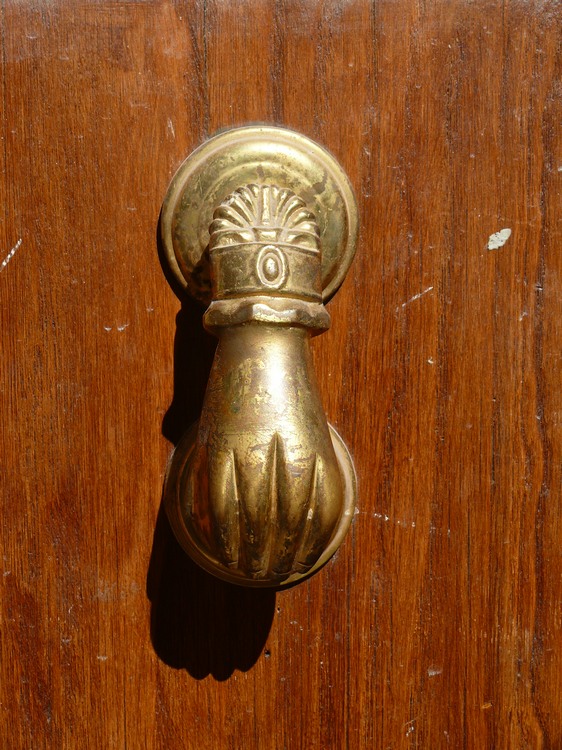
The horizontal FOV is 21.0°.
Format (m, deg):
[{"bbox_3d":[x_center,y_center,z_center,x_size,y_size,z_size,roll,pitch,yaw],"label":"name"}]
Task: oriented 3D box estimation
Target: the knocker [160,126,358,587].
[{"bbox_3d":[-0.005,0.000,0.498,0.067,0.161,0.061,-1,9,-4],"label":"knocker"}]

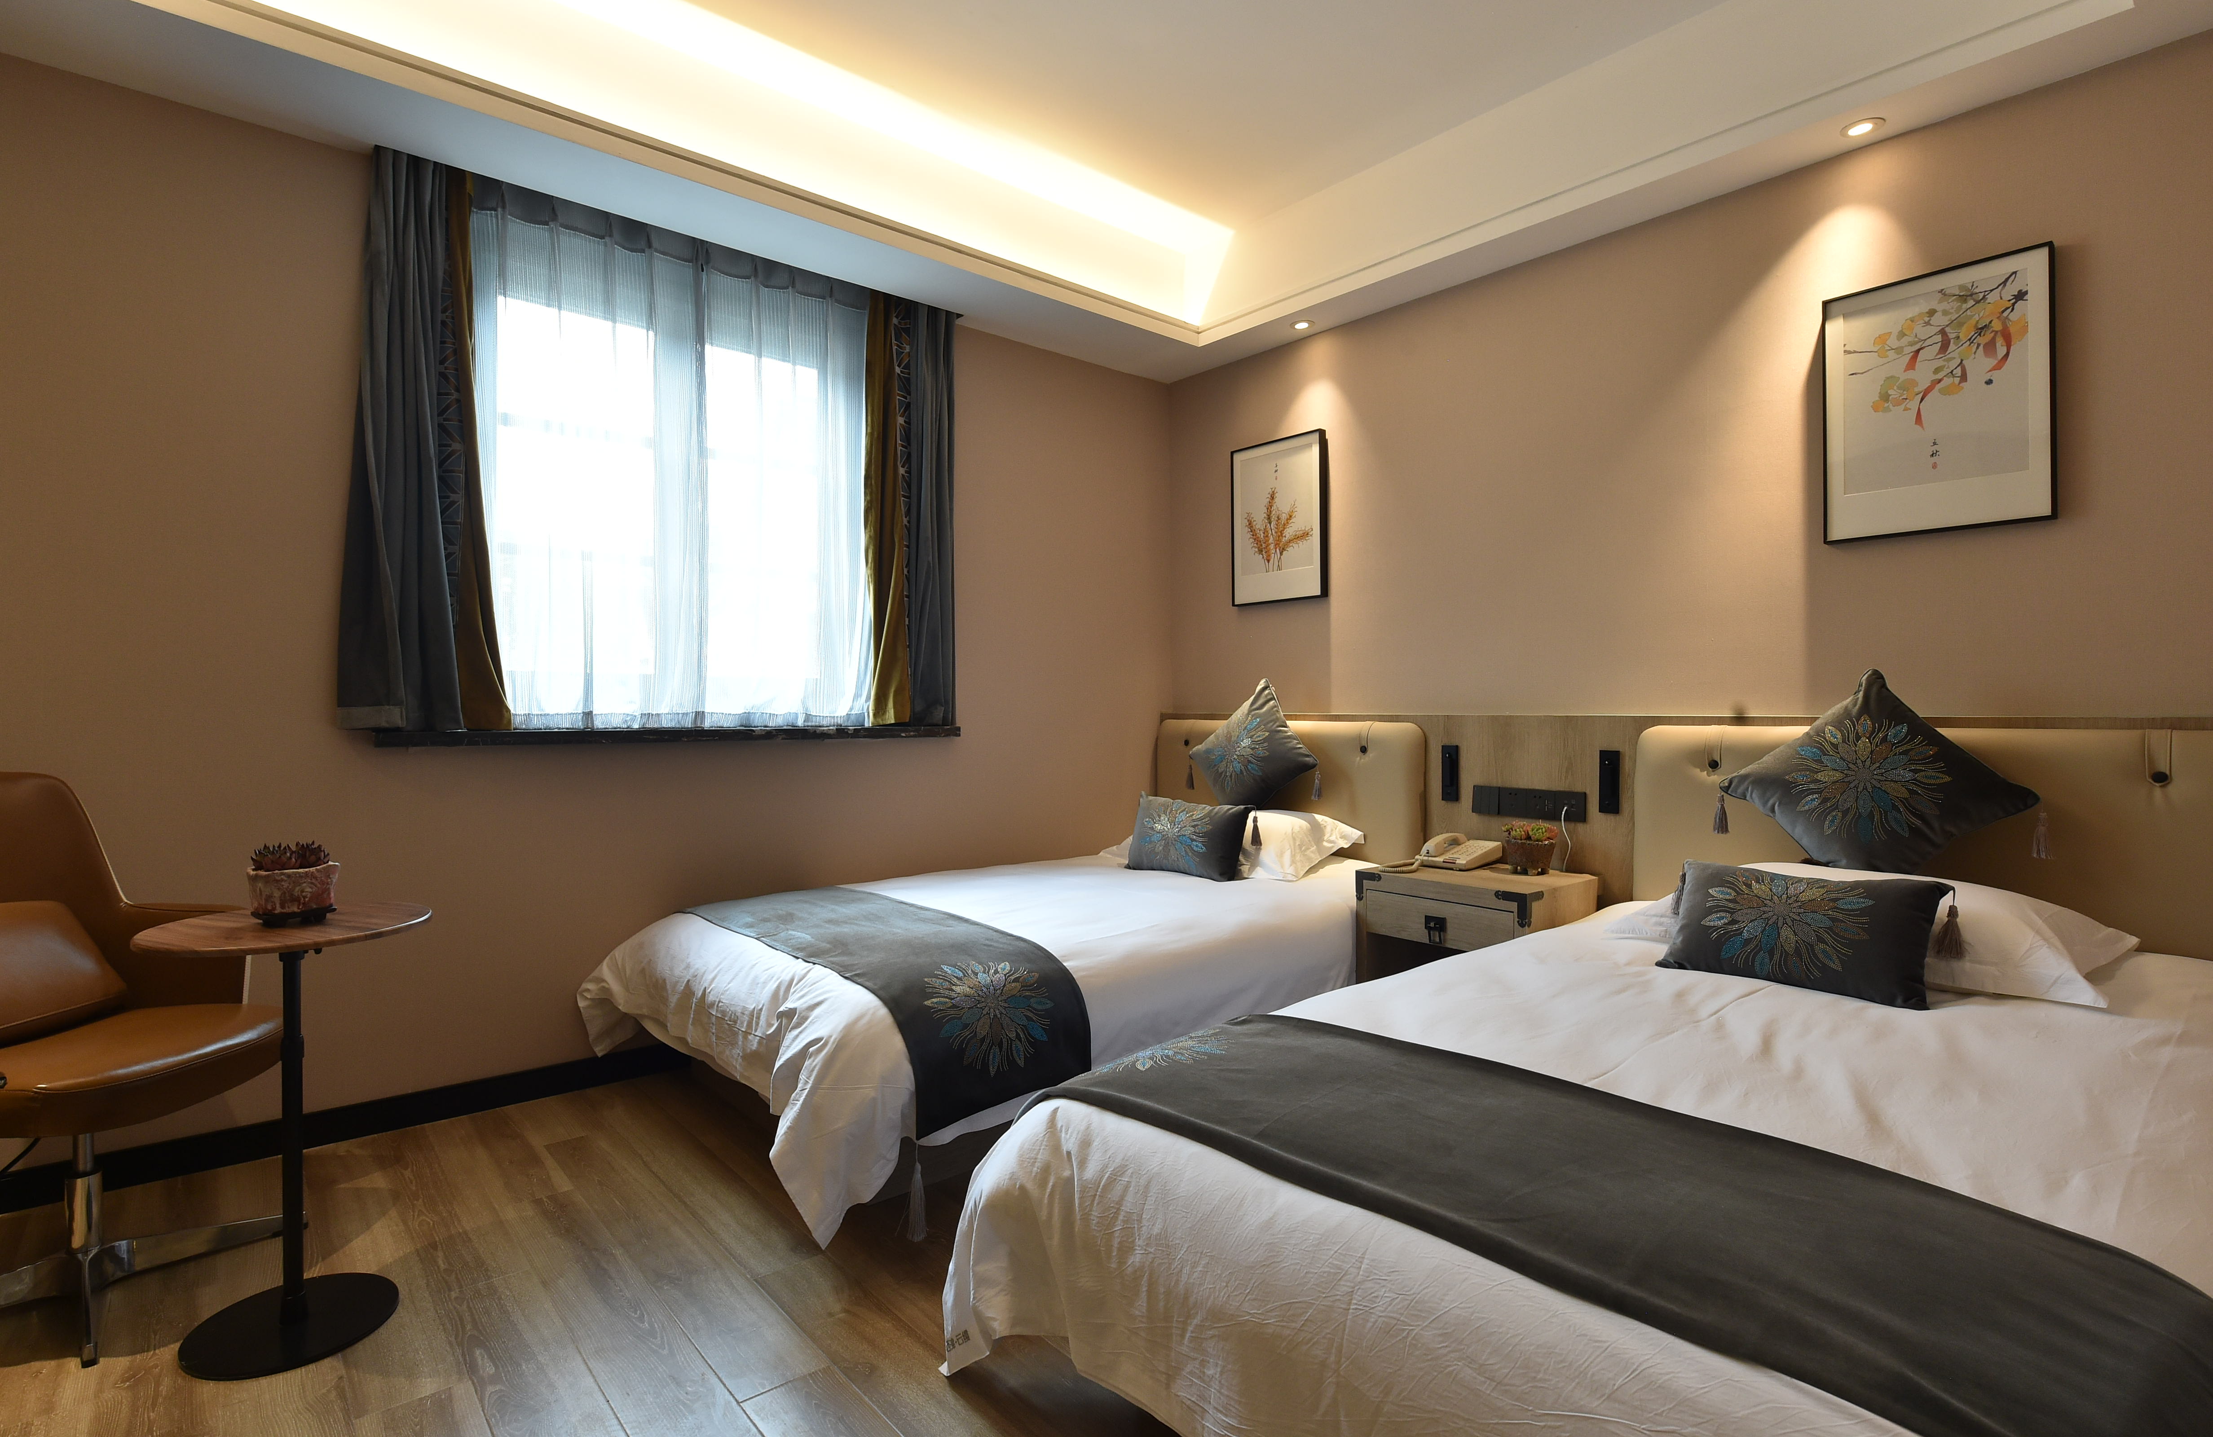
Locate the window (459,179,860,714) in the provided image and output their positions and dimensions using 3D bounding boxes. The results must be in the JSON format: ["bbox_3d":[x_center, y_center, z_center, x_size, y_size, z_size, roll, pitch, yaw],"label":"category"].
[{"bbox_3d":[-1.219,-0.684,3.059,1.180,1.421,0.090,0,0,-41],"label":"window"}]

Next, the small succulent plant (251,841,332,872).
[{"bbox_3d":[-1.393,0.235,1.788,0.105,0.055,0.088,0,0,-41],"label":"small succulent plant"}]

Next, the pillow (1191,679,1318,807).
[{"bbox_3d":[0.521,0.153,3.791,0.150,0.430,0.430,19,-57,-39],"label":"pillow"}]

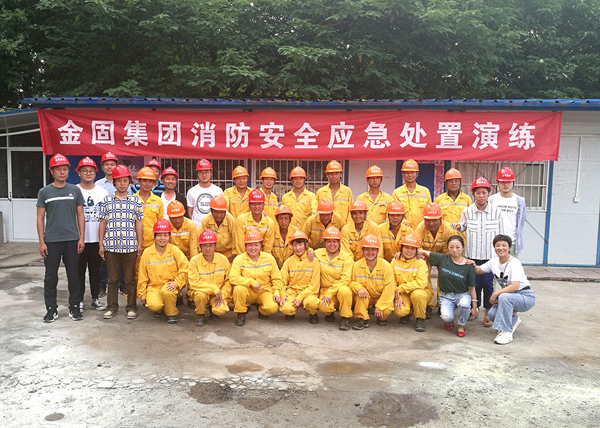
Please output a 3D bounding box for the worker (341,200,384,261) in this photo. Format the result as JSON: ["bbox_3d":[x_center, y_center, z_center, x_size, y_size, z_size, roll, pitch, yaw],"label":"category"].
[{"bbox_3d":[0.758,0.484,5.680,0.530,1.329,0.550,1,5,6],"label":"worker"}]

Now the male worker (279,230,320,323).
[{"bbox_3d":[0.000,0.651,5.170,0.470,0.920,0.620,0,6,-3],"label":"male worker"}]

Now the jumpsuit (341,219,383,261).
[{"bbox_3d":[0.758,0.577,5.680,0.530,1.023,0.530,1,5,6],"label":"jumpsuit"}]

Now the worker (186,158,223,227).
[{"bbox_3d":[-1.223,0.212,5.960,0.500,1.810,0.310,1,4,-4],"label":"worker"}]

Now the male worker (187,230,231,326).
[{"bbox_3d":[-1.011,0.659,5.170,0.480,0.983,0.680,0,4,-7],"label":"male worker"}]

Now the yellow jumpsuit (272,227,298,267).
[{"bbox_3d":[-0.188,0.554,5.683,0.460,0.930,0.580,0,6,0],"label":"yellow jumpsuit"}]

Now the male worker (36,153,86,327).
[{"bbox_3d":[-2.558,0.237,5.009,0.500,1.755,0.310,-1,6,-15],"label":"male worker"}]

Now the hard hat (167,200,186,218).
[{"bbox_3d":[-1.430,-0.058,5.420,0.225,0.160,0.280,0,24,-11],"label":"hard hat"}]

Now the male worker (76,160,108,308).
[{"bbox_3d":[-2.457,0.234,5.450,0.500,1.790,0.310,0,4,-10],"label":"male worker"}]

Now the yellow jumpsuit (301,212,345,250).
[{"bbox_3d":[0.285,0.525,5.680,0.530,1.112,0.550,1,5,0],"label":"yellow jumpsuit"}]

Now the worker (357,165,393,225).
[{"bbox_3d":[0.949,0.218,5.880,0.490,1.650,0.330,1,6,3],"label":"worker"}]

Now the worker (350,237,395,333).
[{"bbox_3d":[0.778,0.674,5.021,0.540,0.910,0.680,1,6,8],"label":"worker"}]

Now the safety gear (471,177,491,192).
[{"bbox_3d":[2.005,-0.324,5.170,0.215,0.160,0.275,3,-8,19],"label":"safety gear"}]

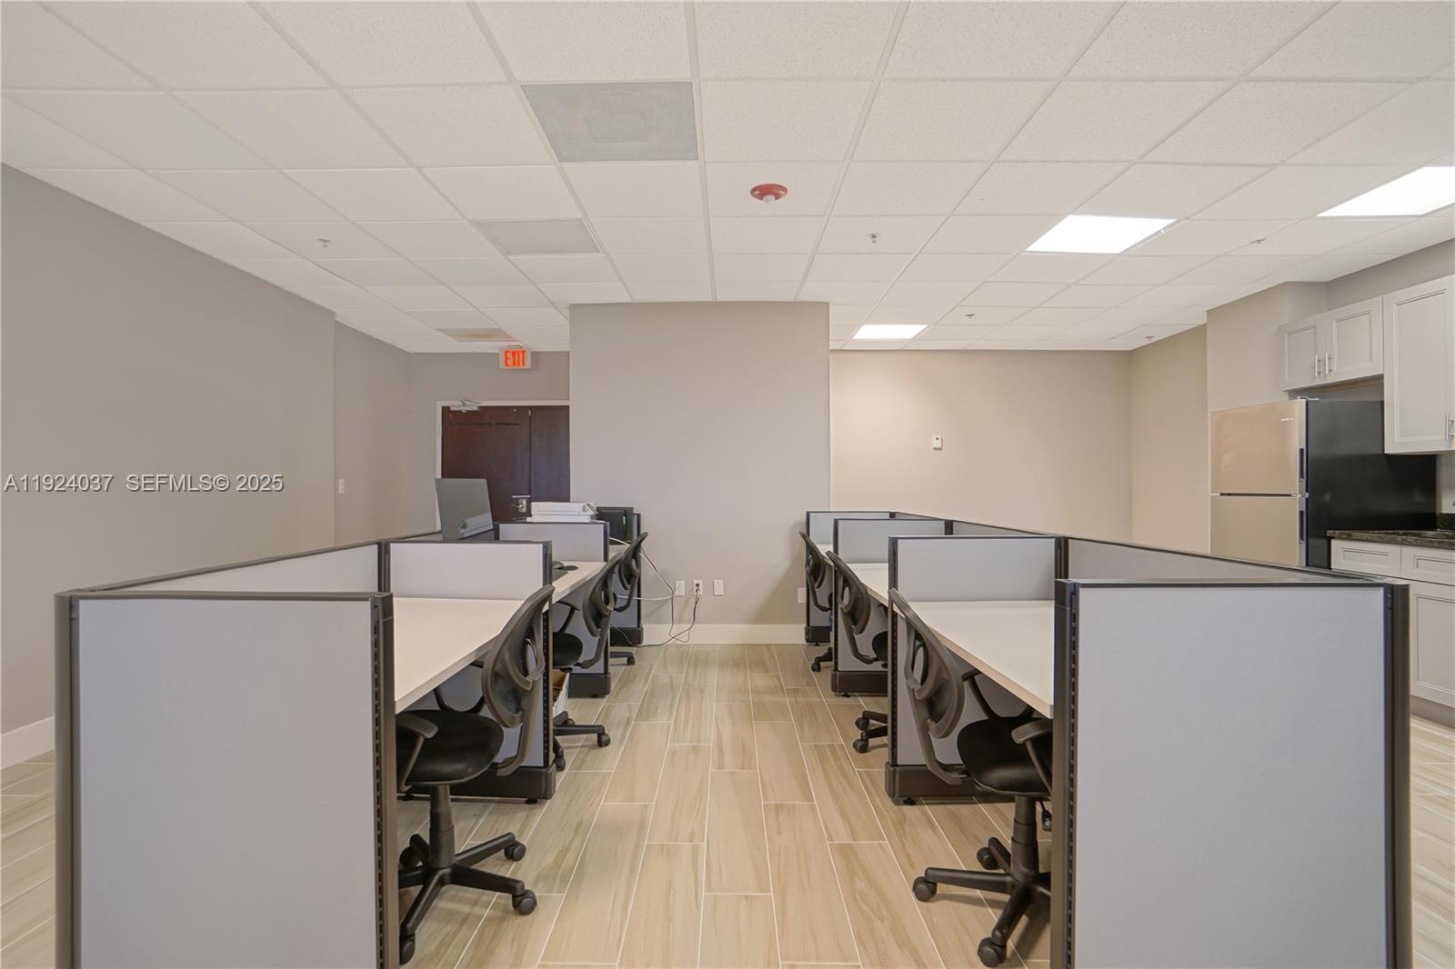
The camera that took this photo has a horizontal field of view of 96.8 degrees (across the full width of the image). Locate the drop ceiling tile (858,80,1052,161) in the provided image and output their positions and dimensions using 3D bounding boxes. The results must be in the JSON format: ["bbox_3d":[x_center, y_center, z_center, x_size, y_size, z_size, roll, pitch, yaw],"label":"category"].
[{"bbox_3d":[0.869,-1.459,2.614,0.630,0.020,0.595,0,0,0],"label":"drop ceiling tile"}]

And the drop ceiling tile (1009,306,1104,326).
[{"bbox_3d":[2.720,-1.404,5.321,0.614,0.020,0.557,0,0,1],"label":"drop ceiling tile"}]

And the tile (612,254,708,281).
[{"bbox_3d":[-0.413,-1.413,4.208,0.620,0.020,0.580,0,0,0],"label":"tile"}]

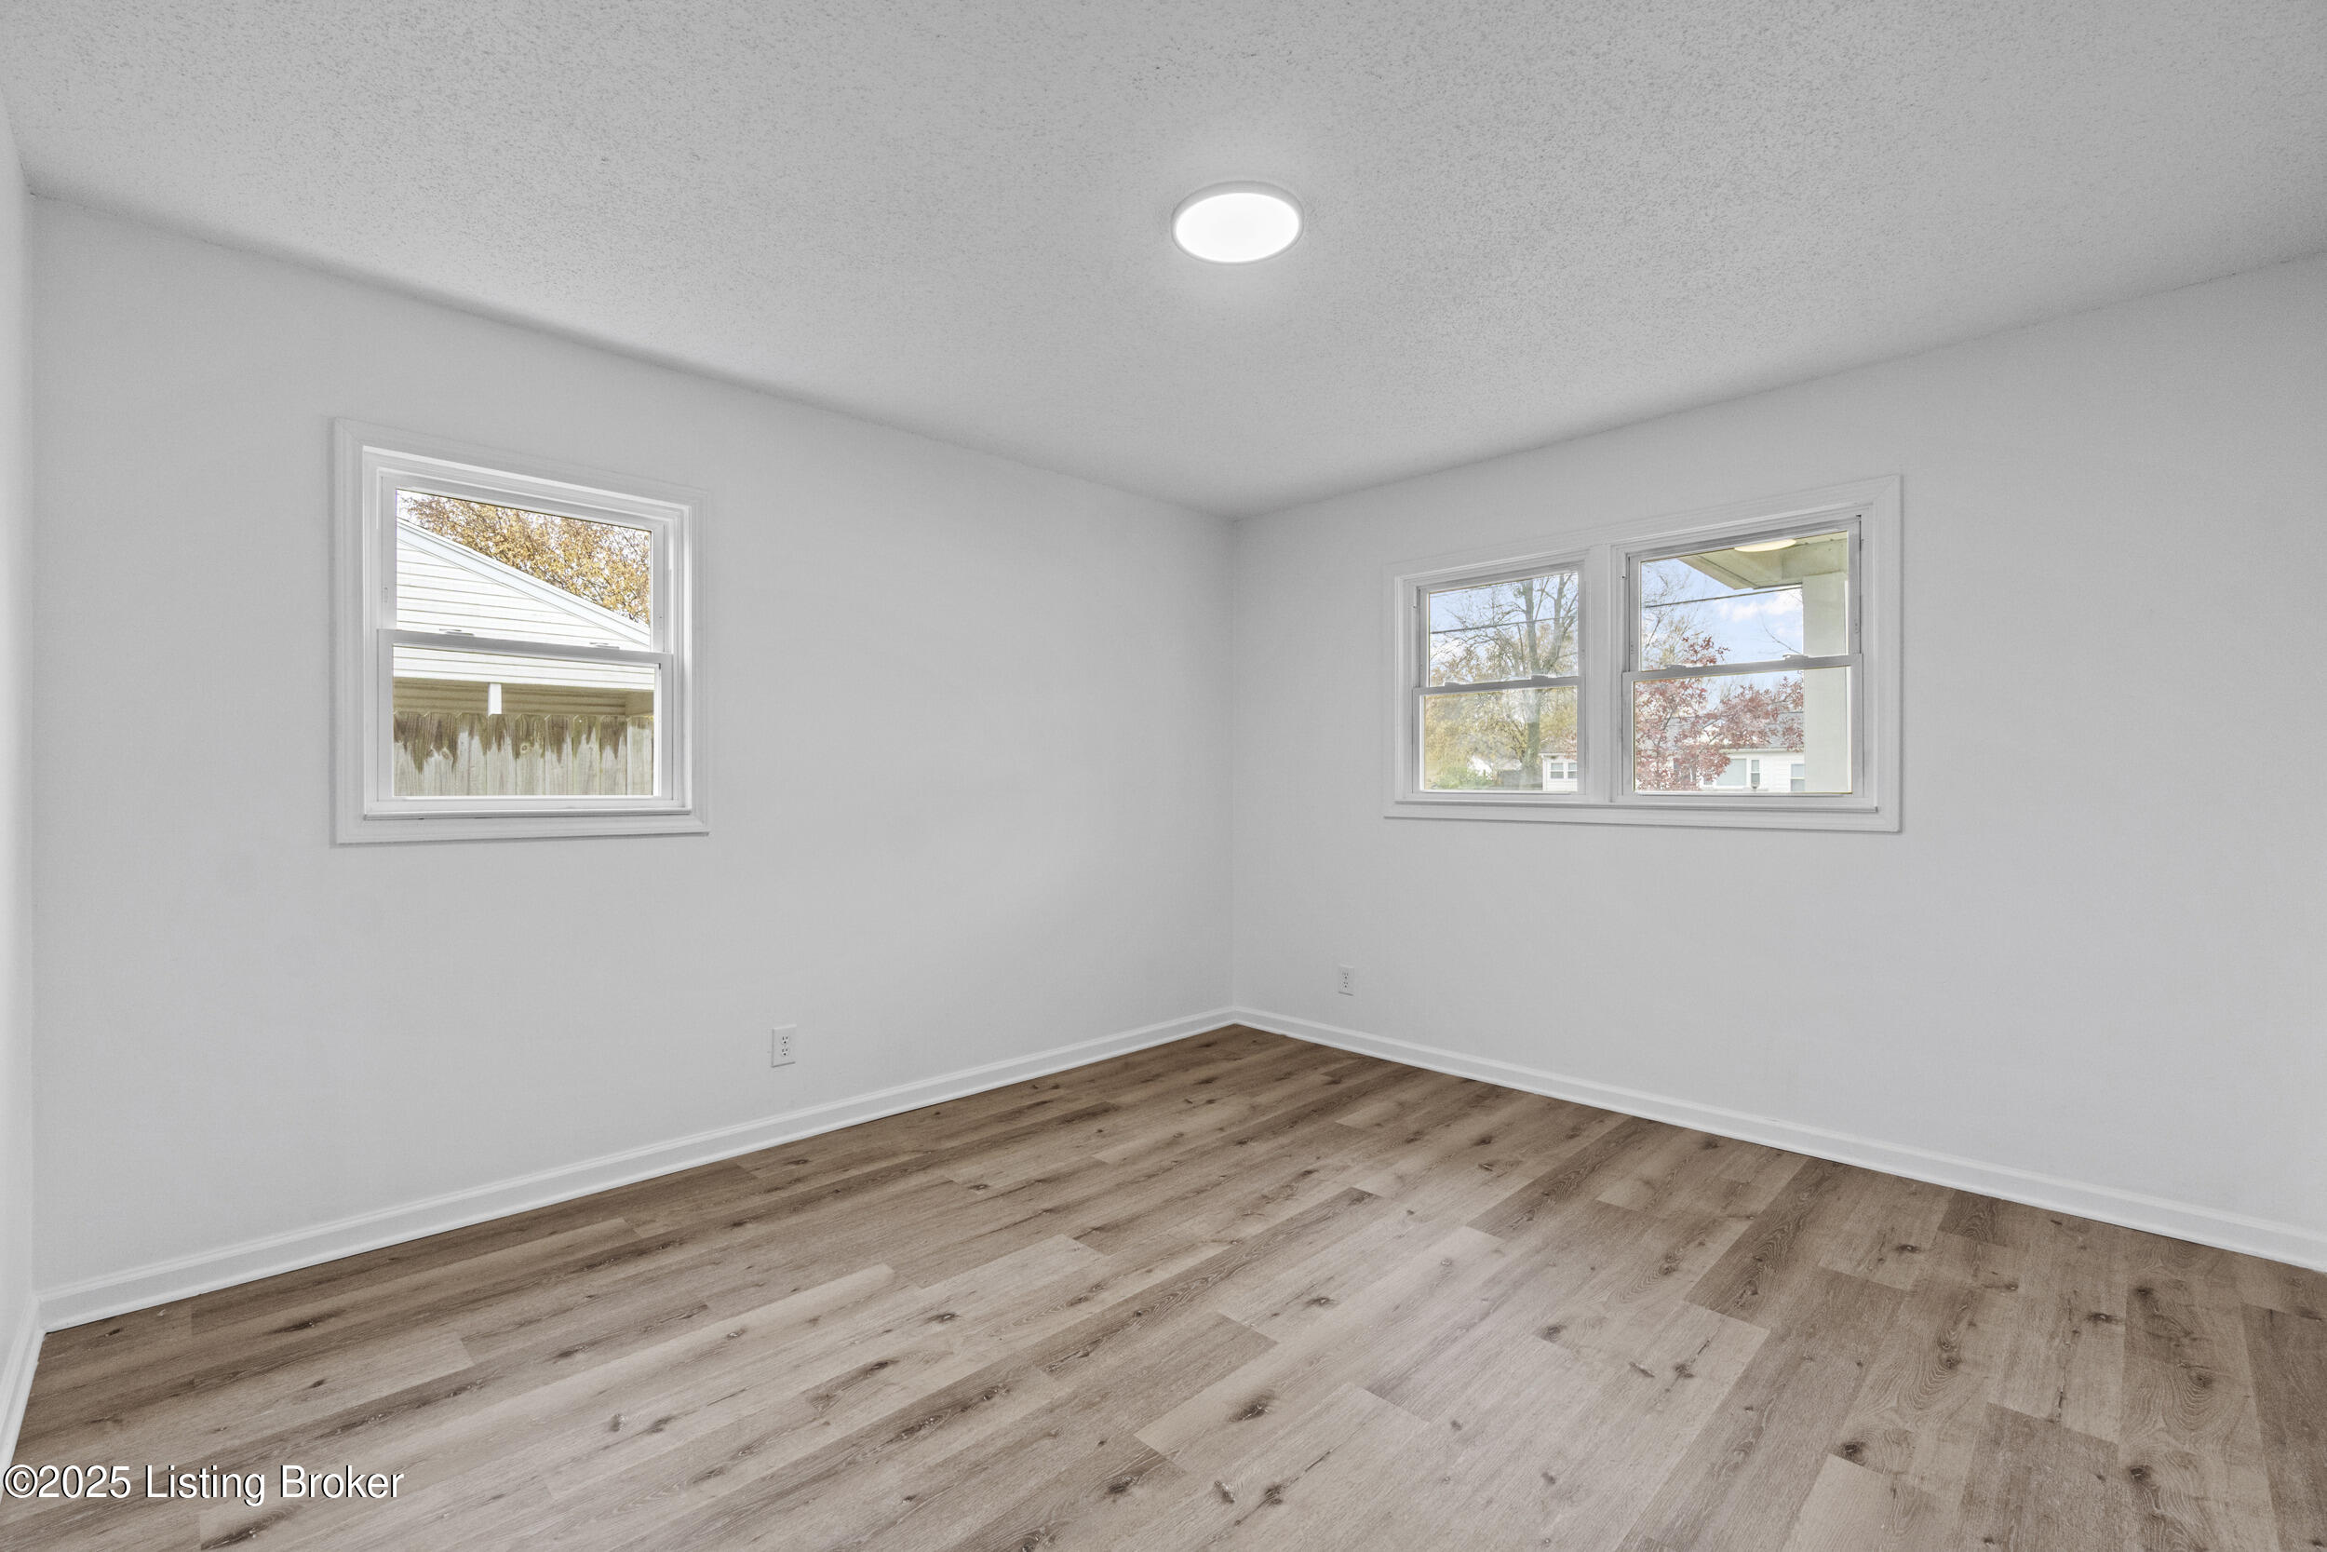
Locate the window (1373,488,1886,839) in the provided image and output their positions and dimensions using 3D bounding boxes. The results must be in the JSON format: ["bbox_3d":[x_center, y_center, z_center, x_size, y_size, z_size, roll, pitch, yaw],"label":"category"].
[{"bbox_3d":[1.599,-0.362,3.560,0.060,1.070,1.794,0,0,-44],"label":"window"}]

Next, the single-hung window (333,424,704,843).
[{"bbox_3d":[-1.765,-0.357,2.749,0.897,1.063,0.060,0,0,-44],"label":"single-hung window"}]

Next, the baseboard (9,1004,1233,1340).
[{"bbox_3d":[-1.023,1.165,3.440,3.904,0.087,0.025,0,0,-44],"label":"baseboard"}]

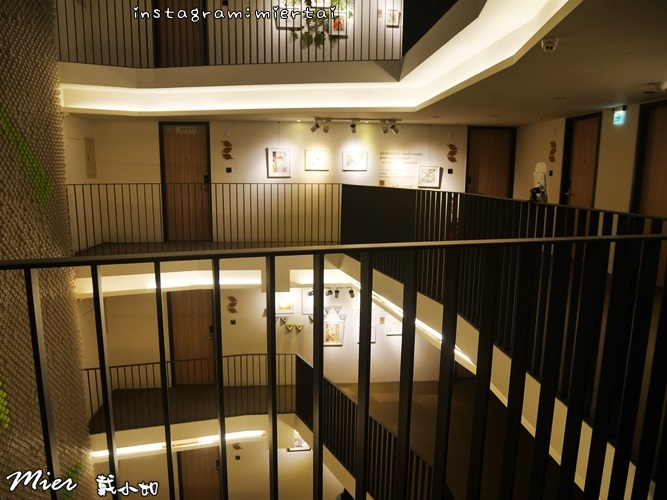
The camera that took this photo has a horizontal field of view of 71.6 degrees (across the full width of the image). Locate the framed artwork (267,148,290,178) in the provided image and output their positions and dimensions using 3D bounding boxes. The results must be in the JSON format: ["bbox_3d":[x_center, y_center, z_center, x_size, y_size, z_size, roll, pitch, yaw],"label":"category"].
[{"bbox_3d":[-1.004,-1.617,8.585,0.404,0.534,0.040,0,9,-4],"label":"framed artwork"}]

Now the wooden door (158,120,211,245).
[{"bbox_3d":[-2.732,-1.248,8.584,0.920,2.200,0.100,0,9,-4],"label":"wooden door"}]

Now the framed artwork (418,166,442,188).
[{"bbox_3d":[1.827,-1.384,8.798,0.397,0.416,0.040,0,9,-4],"label":"framed artwork"}]

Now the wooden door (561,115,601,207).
[{"bbox_3d":[3.868,-0.994,7.291,0.100,2.200,0.920,0,9,-5],"label":"wooden door"}]

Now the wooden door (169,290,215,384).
[{"bbox_3d":[-2.748,1.620,9.022,0.920,2.200,0.100,0,9,-4],"label":"wooden door"}]

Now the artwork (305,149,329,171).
[{"bbox_3d":[-0.307,-1.670,8.620,0.439,0.389,0.040,0,9,-4],"label":"artwork"}]

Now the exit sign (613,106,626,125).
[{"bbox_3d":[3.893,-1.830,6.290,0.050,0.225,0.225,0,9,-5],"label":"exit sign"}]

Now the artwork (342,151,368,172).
[{"bbox_3d":[0.399,-1.665,8.665,0.468,0.375,0.040,0,9,-4],"label":"artwork"}]

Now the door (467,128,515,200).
[{"bbox_3d":[3.002,-1.253,8.942,0.930,2.200,0.100,0,9,-4],"label":"door"}]

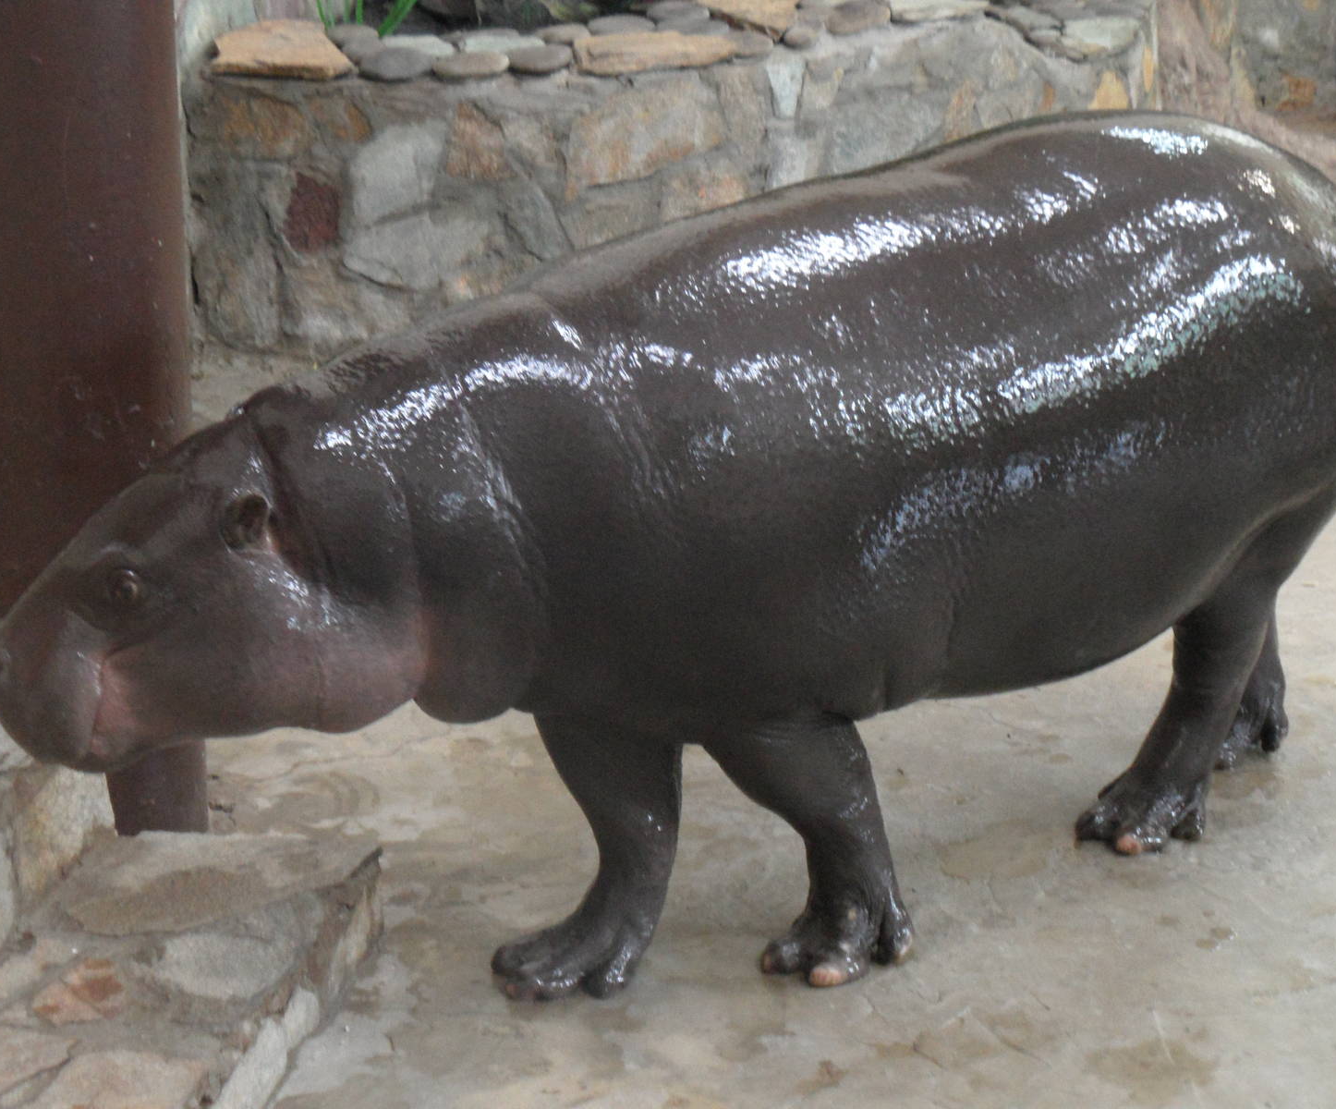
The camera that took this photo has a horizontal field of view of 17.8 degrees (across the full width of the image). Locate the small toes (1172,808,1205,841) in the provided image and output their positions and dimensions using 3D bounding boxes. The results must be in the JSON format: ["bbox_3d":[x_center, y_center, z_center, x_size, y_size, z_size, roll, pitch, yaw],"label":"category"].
[{"bbox_3d":[0.556,0.289,4.568,0.034,0.032,0.036,0,20,0],"label":"small toes"}]

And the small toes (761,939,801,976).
[{"bbox_3d":[0.113,0.401,4.258,0.037,0.033,0.038,19,27,42],"label":"small toes"}]

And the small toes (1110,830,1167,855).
[{"bbox_3d":[0.500,0.306,4.529,0.046,0.028,0.044,11,23,28],"label":"small toes"}]

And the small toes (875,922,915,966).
[{"bbox_3d":[0.228,0.391,4.281,0.037,0.037,0.040,-1,20,-3],"label":"small toes"}]

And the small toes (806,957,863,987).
[{"bbox_3d":[0.165,0.414,4.229,0.044,0.029,0.043,9,22,23],"label":"small toes"}]

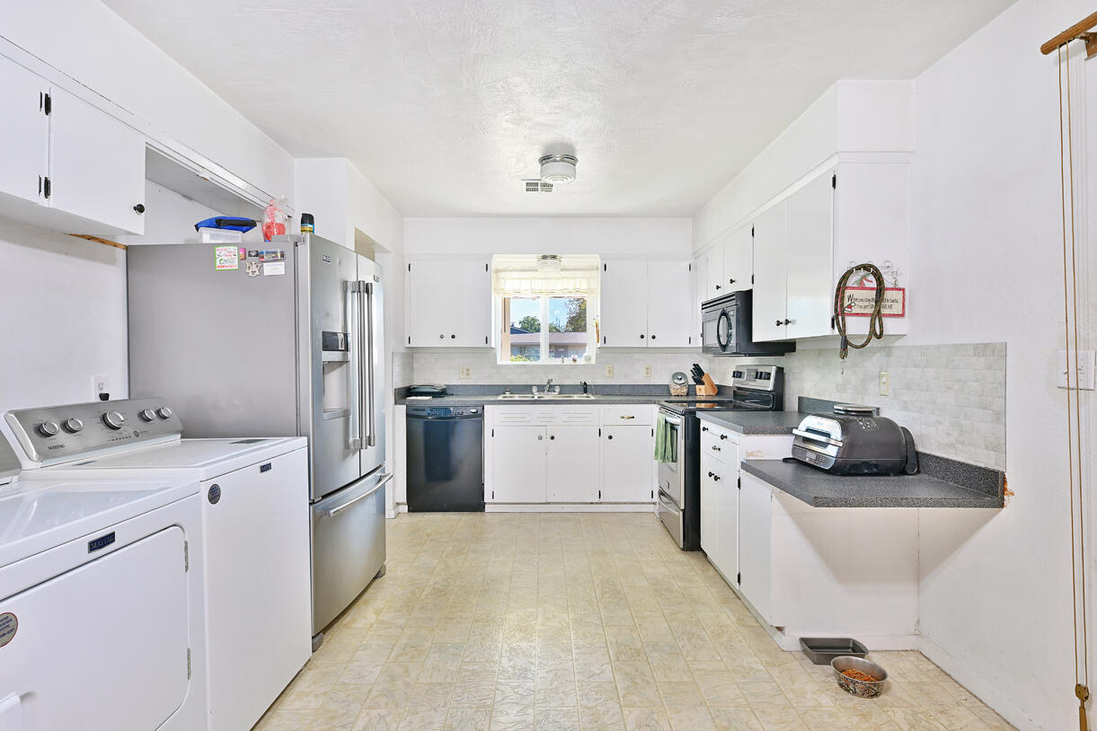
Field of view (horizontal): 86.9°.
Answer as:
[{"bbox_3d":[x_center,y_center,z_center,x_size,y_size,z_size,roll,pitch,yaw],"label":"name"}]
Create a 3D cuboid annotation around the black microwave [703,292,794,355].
[{"bbox_3d":[1.325,-0.262,3.850,0.400,0.385,0.760,0,0,-1],"label":"black microwave"}]

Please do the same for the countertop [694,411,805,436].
[{"bbox_3d":[1.216,0.300,3.075,0.640,0.045,0.770,0,0,-1],"label":"countertop"}]

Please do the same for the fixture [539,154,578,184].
[{"bbox_3d":[0.058,-1.165,3.420,0.228,0.140,0.228,0,0,0],"label":"fixture"}]

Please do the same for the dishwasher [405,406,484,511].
[{"bbox_3d":[-0.818,0.740,4.860,0.610,0.840,0.590,0,0,0],"label":"dishwasher"}]

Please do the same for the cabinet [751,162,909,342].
[{"bbox_3d":[1.378,-0.497,2.940,0.325,0.735,0.960,0,0,-1],"label":"cabinet"}]

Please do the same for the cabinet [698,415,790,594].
[{"bbox_3d":[1.236,0.730,3.171,0.625,0.835,0.750,0,1,0],"label":"cabinet"}]

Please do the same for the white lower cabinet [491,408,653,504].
[{"bbox_3d":[0.178,0.720,4.880,1.357,0.820,0.590,0,0,0],"label":"white lower cabinet"}]

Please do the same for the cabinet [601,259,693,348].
[{"bbox_3d":[0.831,-0.542,5.046,0.782,0.773,0.320,0,1,0],"label":"cabinet"}]

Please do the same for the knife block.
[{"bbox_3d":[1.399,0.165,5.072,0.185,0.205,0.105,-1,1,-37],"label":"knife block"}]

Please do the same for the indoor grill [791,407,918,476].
[{"bbox_3d":[1.340,0.313,2.583,0.405,0.271,0.390,0,1,0],"label":"indoor grill"}]

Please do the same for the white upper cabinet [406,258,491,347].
[{"bbox_3d":[-0.843,-0.537,5.034,0.720,0.773,0.320,0,1,0],"label":"white upper cabinet"}]

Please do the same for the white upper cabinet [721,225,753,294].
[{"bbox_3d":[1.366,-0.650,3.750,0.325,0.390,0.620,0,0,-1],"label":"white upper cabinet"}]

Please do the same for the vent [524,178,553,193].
[{"bbox_3d":[-0.065,-1.239,4.013,0.245,0.025,0.330,0,1,0],"label":"vent"}]

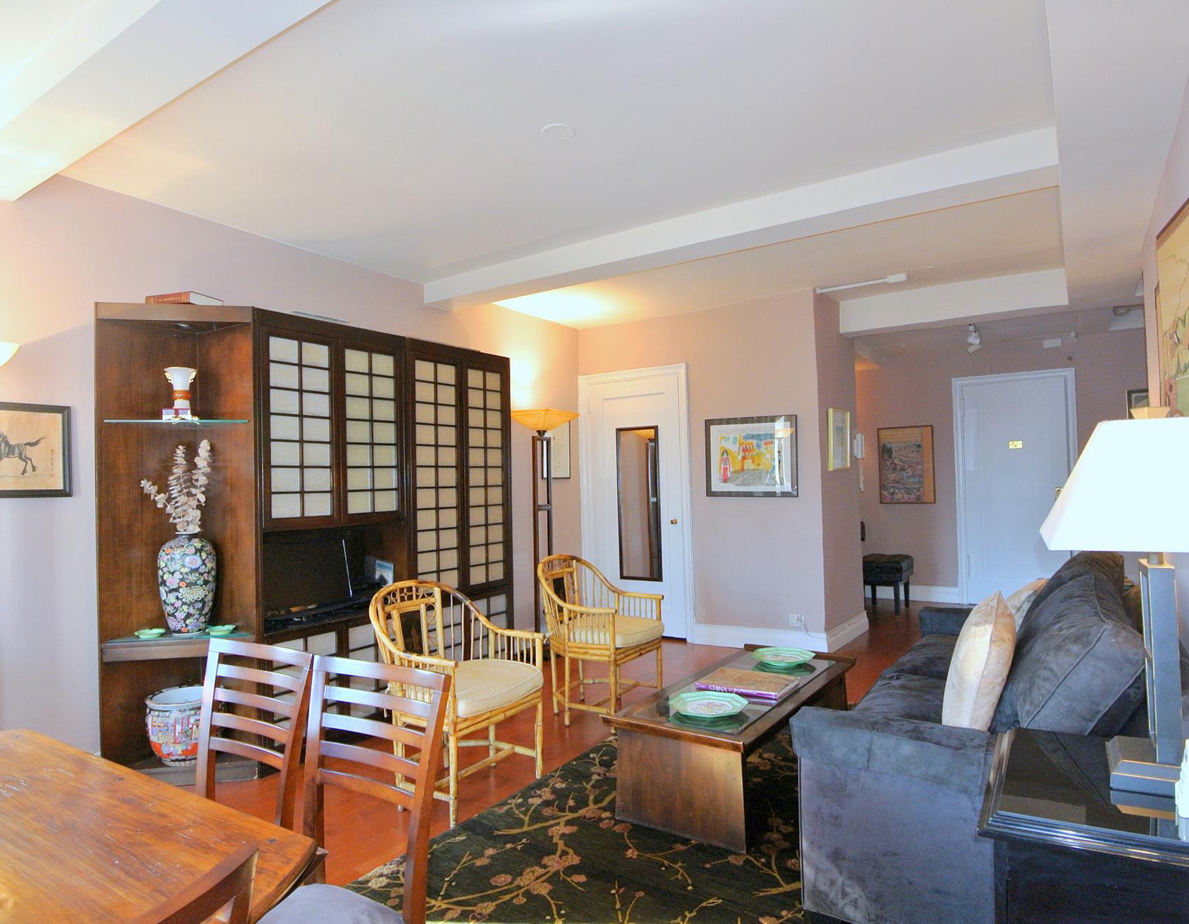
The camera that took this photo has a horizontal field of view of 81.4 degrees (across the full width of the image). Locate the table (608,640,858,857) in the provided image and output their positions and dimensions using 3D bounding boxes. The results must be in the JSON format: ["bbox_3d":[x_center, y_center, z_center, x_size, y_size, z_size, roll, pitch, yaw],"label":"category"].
[{"bbox_3d":[0.637,1.123,2.926,0.565,0.385,1.286,-3,-2,36],"label":"table"}]

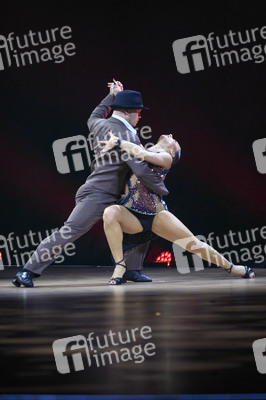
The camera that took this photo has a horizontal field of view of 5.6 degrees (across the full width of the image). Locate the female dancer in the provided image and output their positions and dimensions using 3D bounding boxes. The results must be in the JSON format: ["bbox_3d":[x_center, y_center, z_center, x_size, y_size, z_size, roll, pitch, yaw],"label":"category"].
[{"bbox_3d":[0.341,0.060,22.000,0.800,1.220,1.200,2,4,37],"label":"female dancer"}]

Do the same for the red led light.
[{"bbox_3d":[0.270,0.518,24.300,0.170,0.150,0.160,1,3,6],"label":"red led light"}]

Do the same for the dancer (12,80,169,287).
[{"bbox_3d":[-0.333,-0.136,22.000,1.200,1.650,0.750,-2,3,-33],"label":"dancer"}]

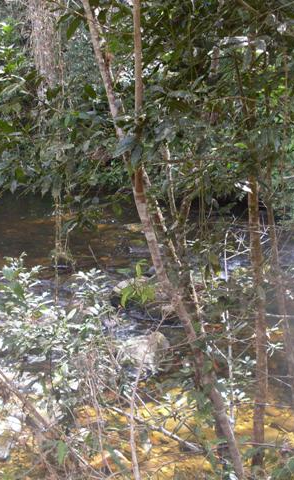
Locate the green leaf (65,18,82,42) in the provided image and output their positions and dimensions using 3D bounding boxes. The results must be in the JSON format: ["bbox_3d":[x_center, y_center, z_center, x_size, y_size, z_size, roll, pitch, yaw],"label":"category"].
[{"bbox_3d":[-0.416,-1.204,4.000,0.040,0.145,0.030,27,0,0],"label":"green leaf"}]

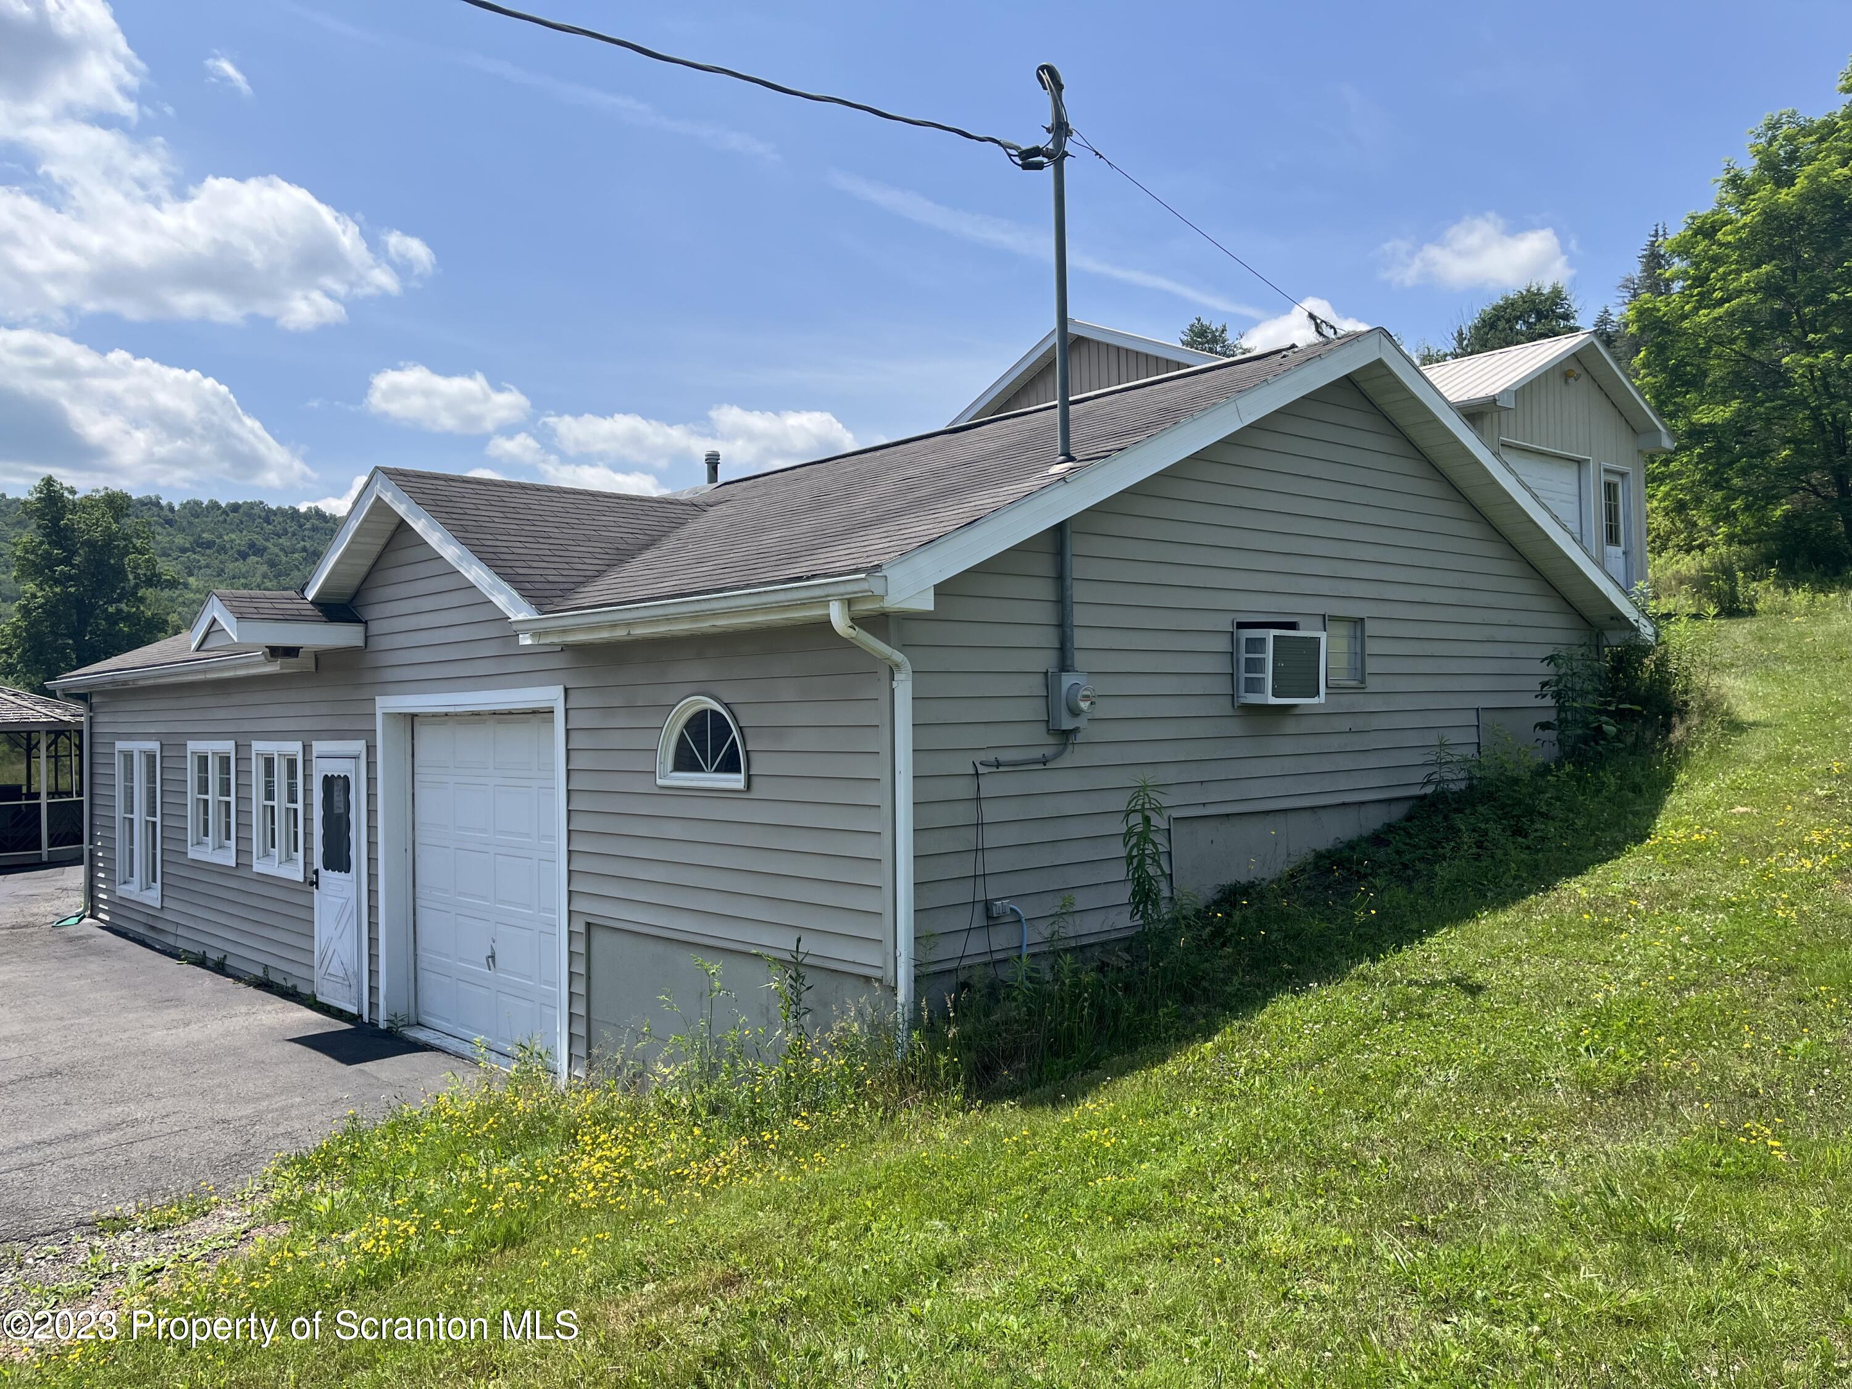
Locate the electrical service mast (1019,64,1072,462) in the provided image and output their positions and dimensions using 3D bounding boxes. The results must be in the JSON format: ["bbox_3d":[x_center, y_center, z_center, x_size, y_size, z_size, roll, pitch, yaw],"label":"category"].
[{"bbox_3d":[0.642,-2.268,7.282,0.300,2.105,0.160,-1,-1,-34],"label":"electrical service mast"}]

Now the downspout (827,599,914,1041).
[{"bbox_3d":[-0.235,0.605,6.432,0.417,2.081,0.080,0,-1,-42],"label":"downspout"}]

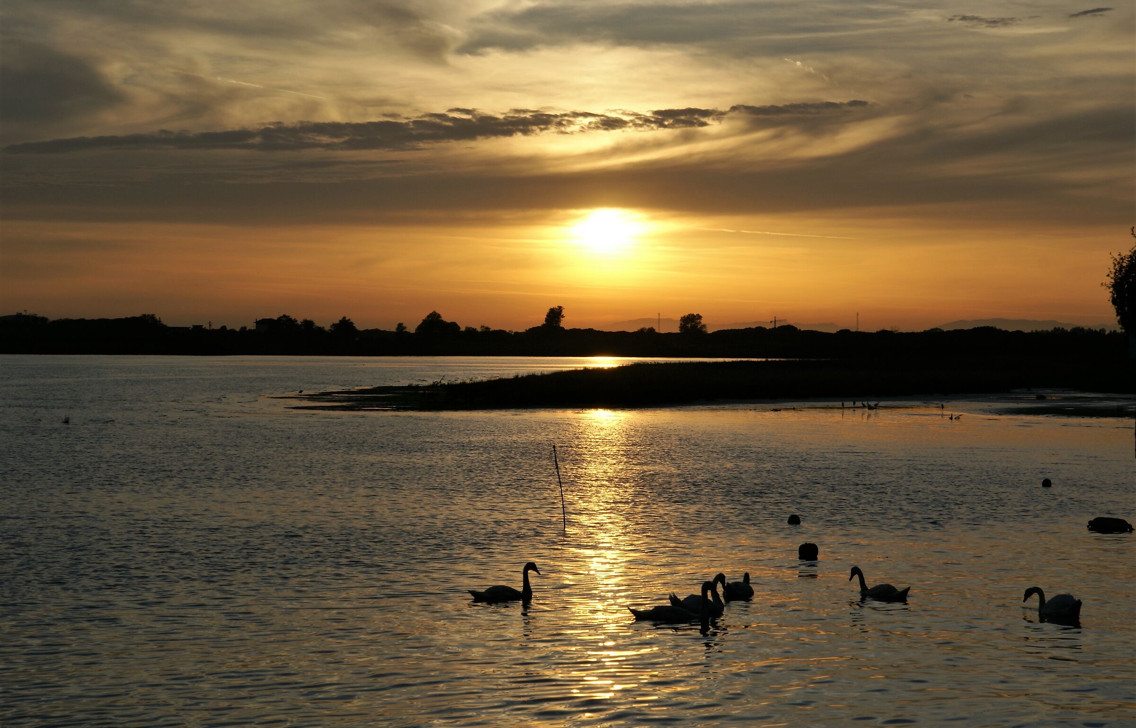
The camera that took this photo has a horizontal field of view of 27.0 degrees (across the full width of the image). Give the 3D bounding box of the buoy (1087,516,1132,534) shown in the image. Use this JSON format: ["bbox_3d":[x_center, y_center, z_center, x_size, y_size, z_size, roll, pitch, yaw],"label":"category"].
[{"bbox_3d":[10.537,3.084,46.038,0.860,0.280,0.400,0,0,0],"label":"buoy"}]

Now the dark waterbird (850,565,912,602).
[{"bbox_3d":[4.428,3.091,33.627,0.980,0.480,0.420,0,1,28],"label":"dark waterbird"}]

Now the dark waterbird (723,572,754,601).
[{"bbox_3d":[2.433,3.120,33.744,0.420,0.420,0.950,0,1,24],"label":"dark waterbird"}]

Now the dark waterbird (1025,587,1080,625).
[{"bbox_3d":[6.436,3.134,31.440,0.980,0.430,0.420,0,1,39],"label":"dark waterbird"}]

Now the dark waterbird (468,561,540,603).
[{"bbox_3d":[-0.890,3.062,33.452,1.030,0.540,0.400,0,1,-17],"label":"dark waterbird"}]

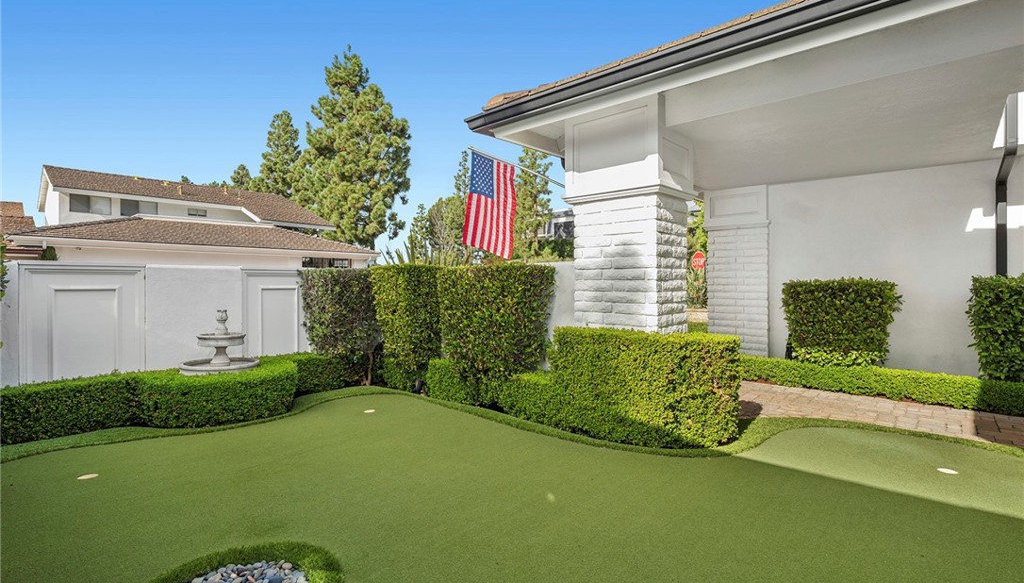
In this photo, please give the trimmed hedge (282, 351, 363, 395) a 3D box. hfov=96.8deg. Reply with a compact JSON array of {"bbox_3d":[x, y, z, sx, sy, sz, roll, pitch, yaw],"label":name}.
[{"bbox_3d":[-2.366,0.955,5.473,0.450,0.390,1.000,1,2,41],"label":"trimmed hedge"}]

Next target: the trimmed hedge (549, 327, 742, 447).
[{"bbox_3d":[1.060,0.764,3.796,1.520,0.840,0.500,1,1,27],"label":"trimmed hedge"}]

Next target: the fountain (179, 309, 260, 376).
[{"bbox_3d":[-3.150,0.681,4.915,0.750,0.940,0.750,1,2,41],"label":"fountain"}]

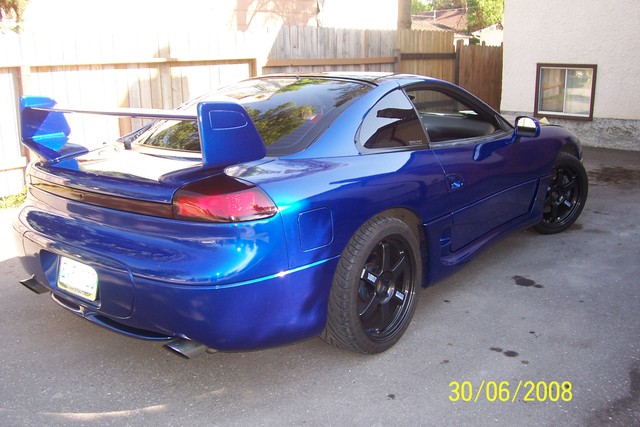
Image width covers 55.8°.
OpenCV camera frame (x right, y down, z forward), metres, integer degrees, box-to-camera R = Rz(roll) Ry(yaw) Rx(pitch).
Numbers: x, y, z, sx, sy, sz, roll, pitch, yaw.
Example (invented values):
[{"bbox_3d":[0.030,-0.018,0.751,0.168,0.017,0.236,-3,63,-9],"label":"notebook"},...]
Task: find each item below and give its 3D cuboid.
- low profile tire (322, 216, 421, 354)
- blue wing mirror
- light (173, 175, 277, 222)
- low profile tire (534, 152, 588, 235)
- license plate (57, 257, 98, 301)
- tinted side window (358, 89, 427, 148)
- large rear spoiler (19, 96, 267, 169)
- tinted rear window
[{"bbox_3d":[0.237,0.346,2.954,0.250,0.644,0.644,7,16,39],"label":"low profile tire"},{"bbox_3d":[1.345,-0.559,3.923,0.190,0.150,0.120,10,18,38],"label":"blue wing mirror"},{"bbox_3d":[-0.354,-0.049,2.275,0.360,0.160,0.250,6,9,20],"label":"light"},{"bbox_3d":[1.821,-0.175,4.843,0.644,0.644,0.250,-9,16,-26],"label":"low profile tire"},{"bbox_3d":[-1.043,0.280,2.601,0.305,0.155,0.020,10,6,38],"label":"license plate"},{"bbox_3d":[0.344,-0.471,3.061,0.630,0.330,0.100,-14,-16,-42],"label":"tinted side window"},{"bbox_3d":[-0.841,-0.350,2.715,1.370,0.330,0.360,10,18,38],"label":"large rear spoiler"},{"bbox_3d":[-0.338,-0.562,3.302,1.150,0.140,0.990,10,37,38],"label":"tinted rear window"}]

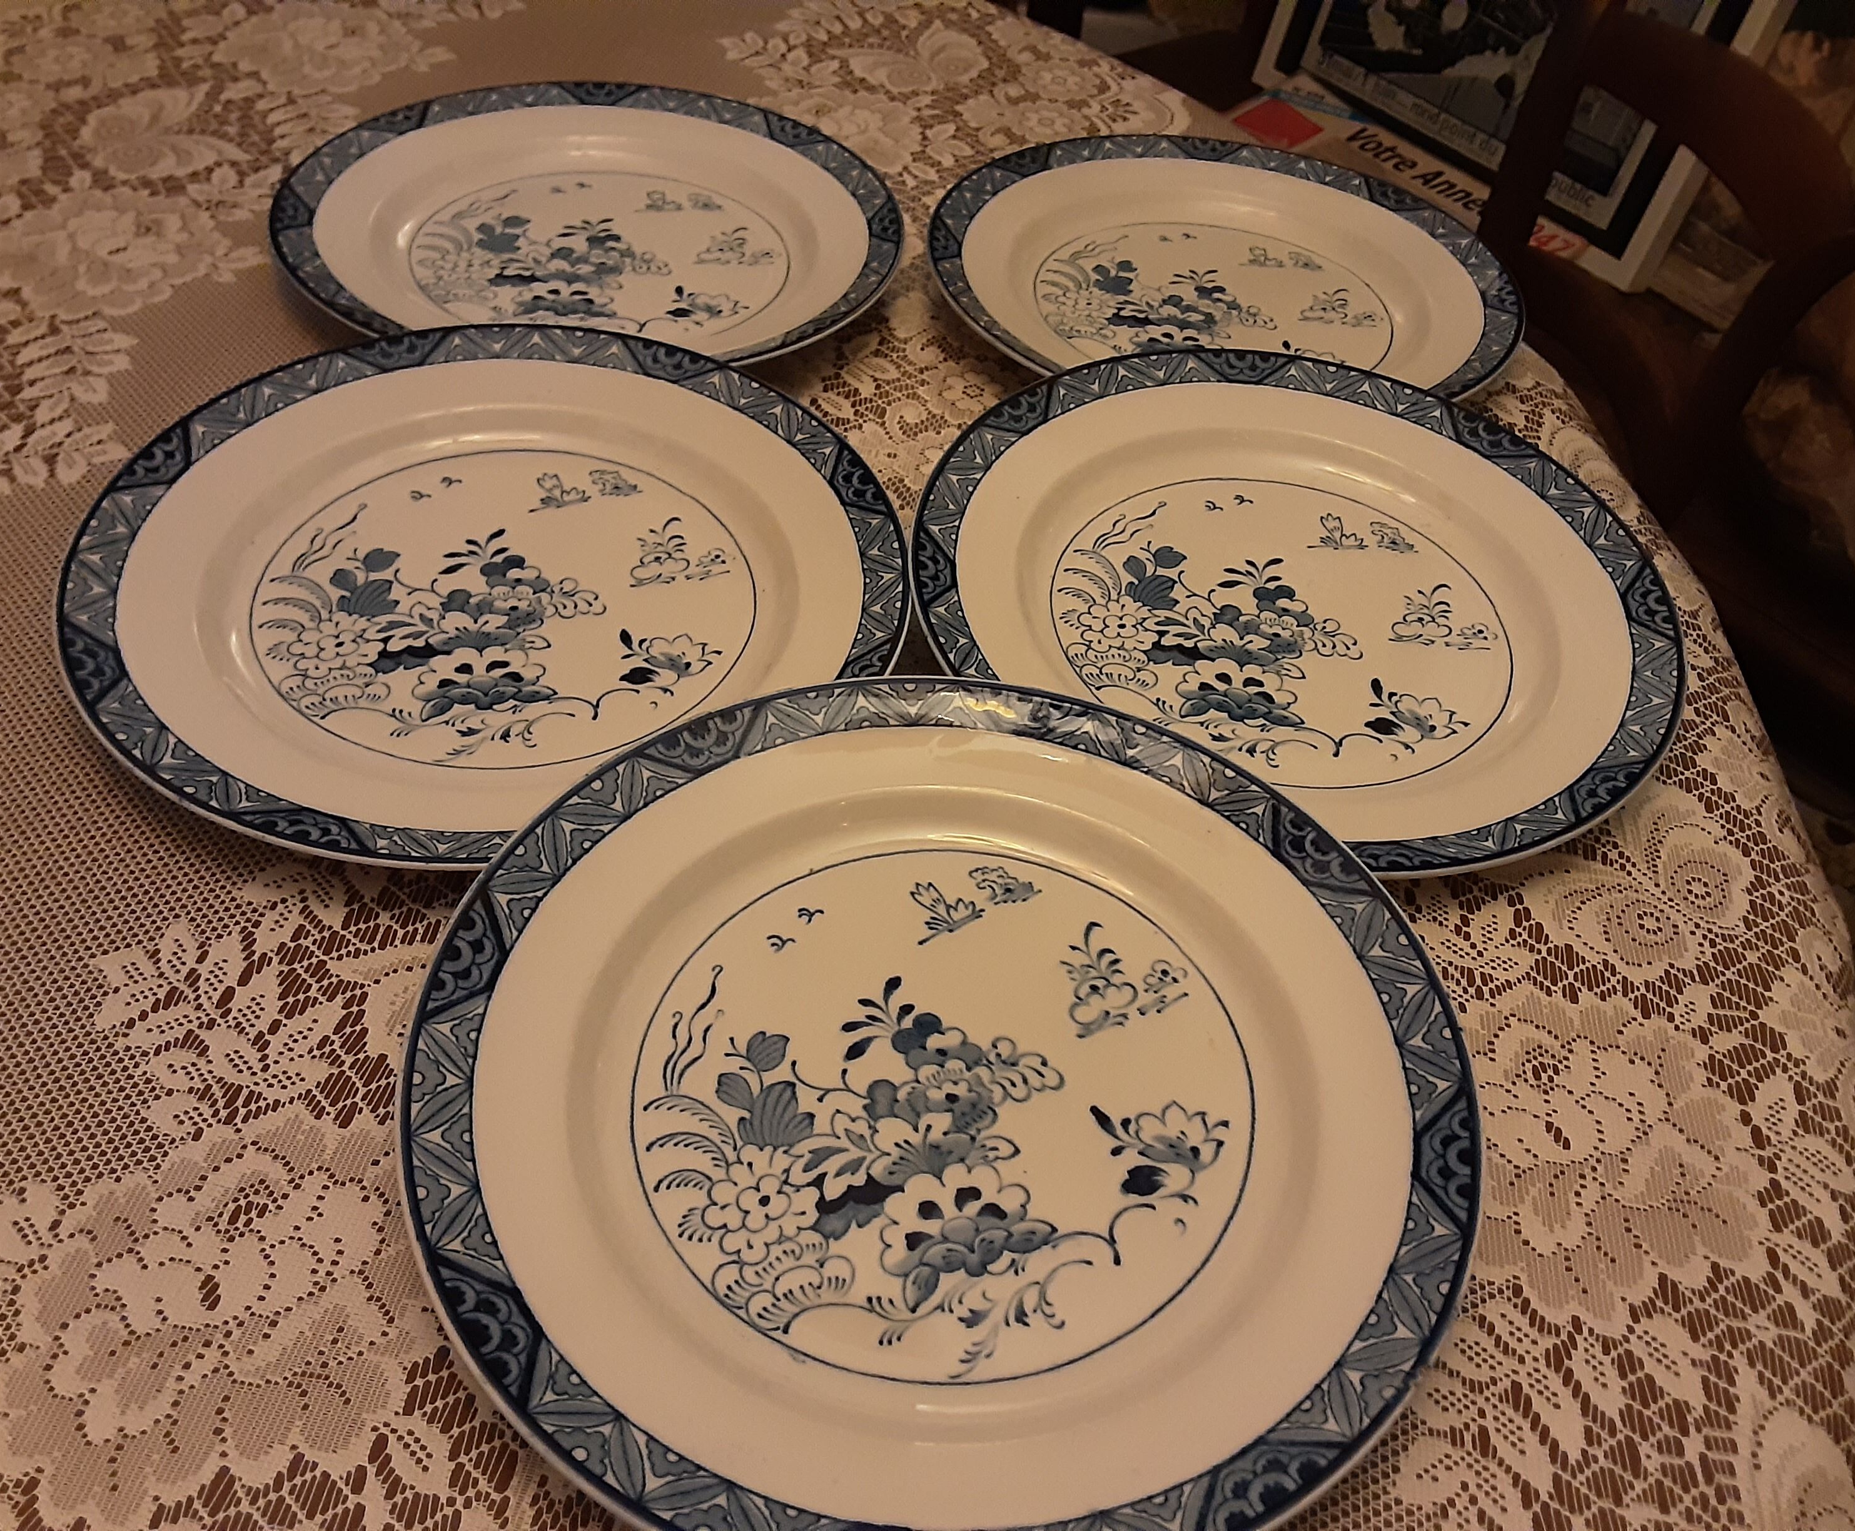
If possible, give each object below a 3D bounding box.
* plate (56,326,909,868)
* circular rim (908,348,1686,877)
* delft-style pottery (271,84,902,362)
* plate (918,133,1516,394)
[{"bbox_3d":[-0.132,-0.058,0.517,0.252,0.026,0.252,4,46,-4],"label":"plate"},{"bbox_3d":[0.119,-0.055,0.550,0.252,0.026,0.252,3,46,-3],"label":"circular rim"},{"bbox_3d":[-0.136,-0.218,0.682,0.252,0.026,0.252,4,44,-4],"label":"delft-style pottery"},{"bbox_3d":[0.124,-0.205,0.709,0.252,0.026,0.252,3,44,-3],"label":"plate"}]

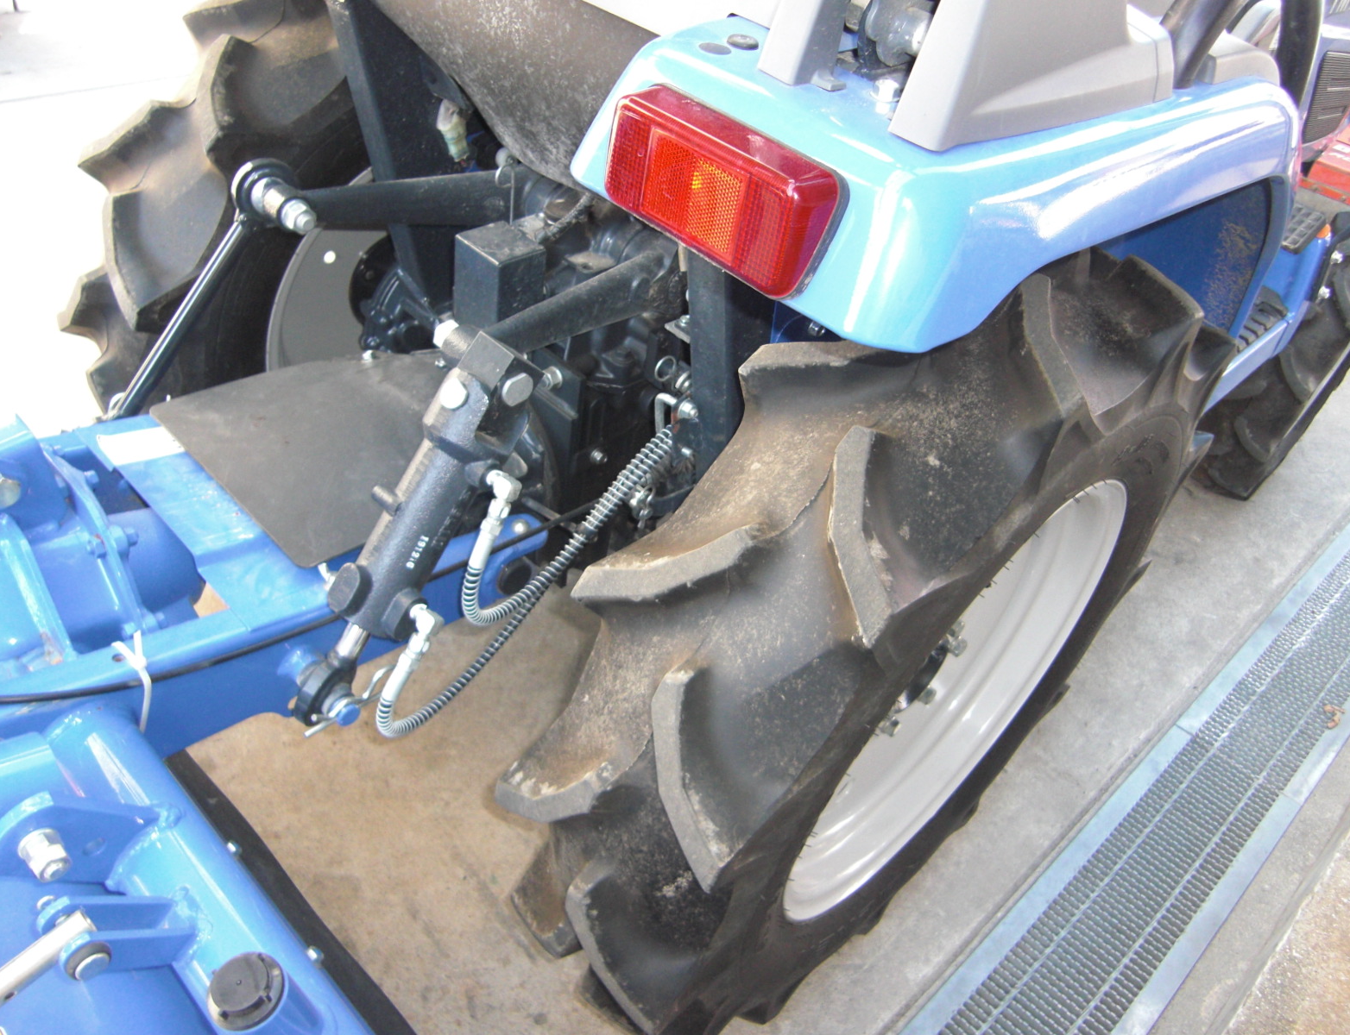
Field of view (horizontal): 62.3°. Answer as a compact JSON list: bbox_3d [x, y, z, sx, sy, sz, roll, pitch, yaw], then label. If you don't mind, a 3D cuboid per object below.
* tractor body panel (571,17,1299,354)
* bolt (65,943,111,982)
[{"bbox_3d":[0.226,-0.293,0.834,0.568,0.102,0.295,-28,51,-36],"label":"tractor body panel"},{"bbox_3d":[-0.322,0.244,0.613,0.027,0.027,0.015,-28,51,-36],"label":"bolt"}]

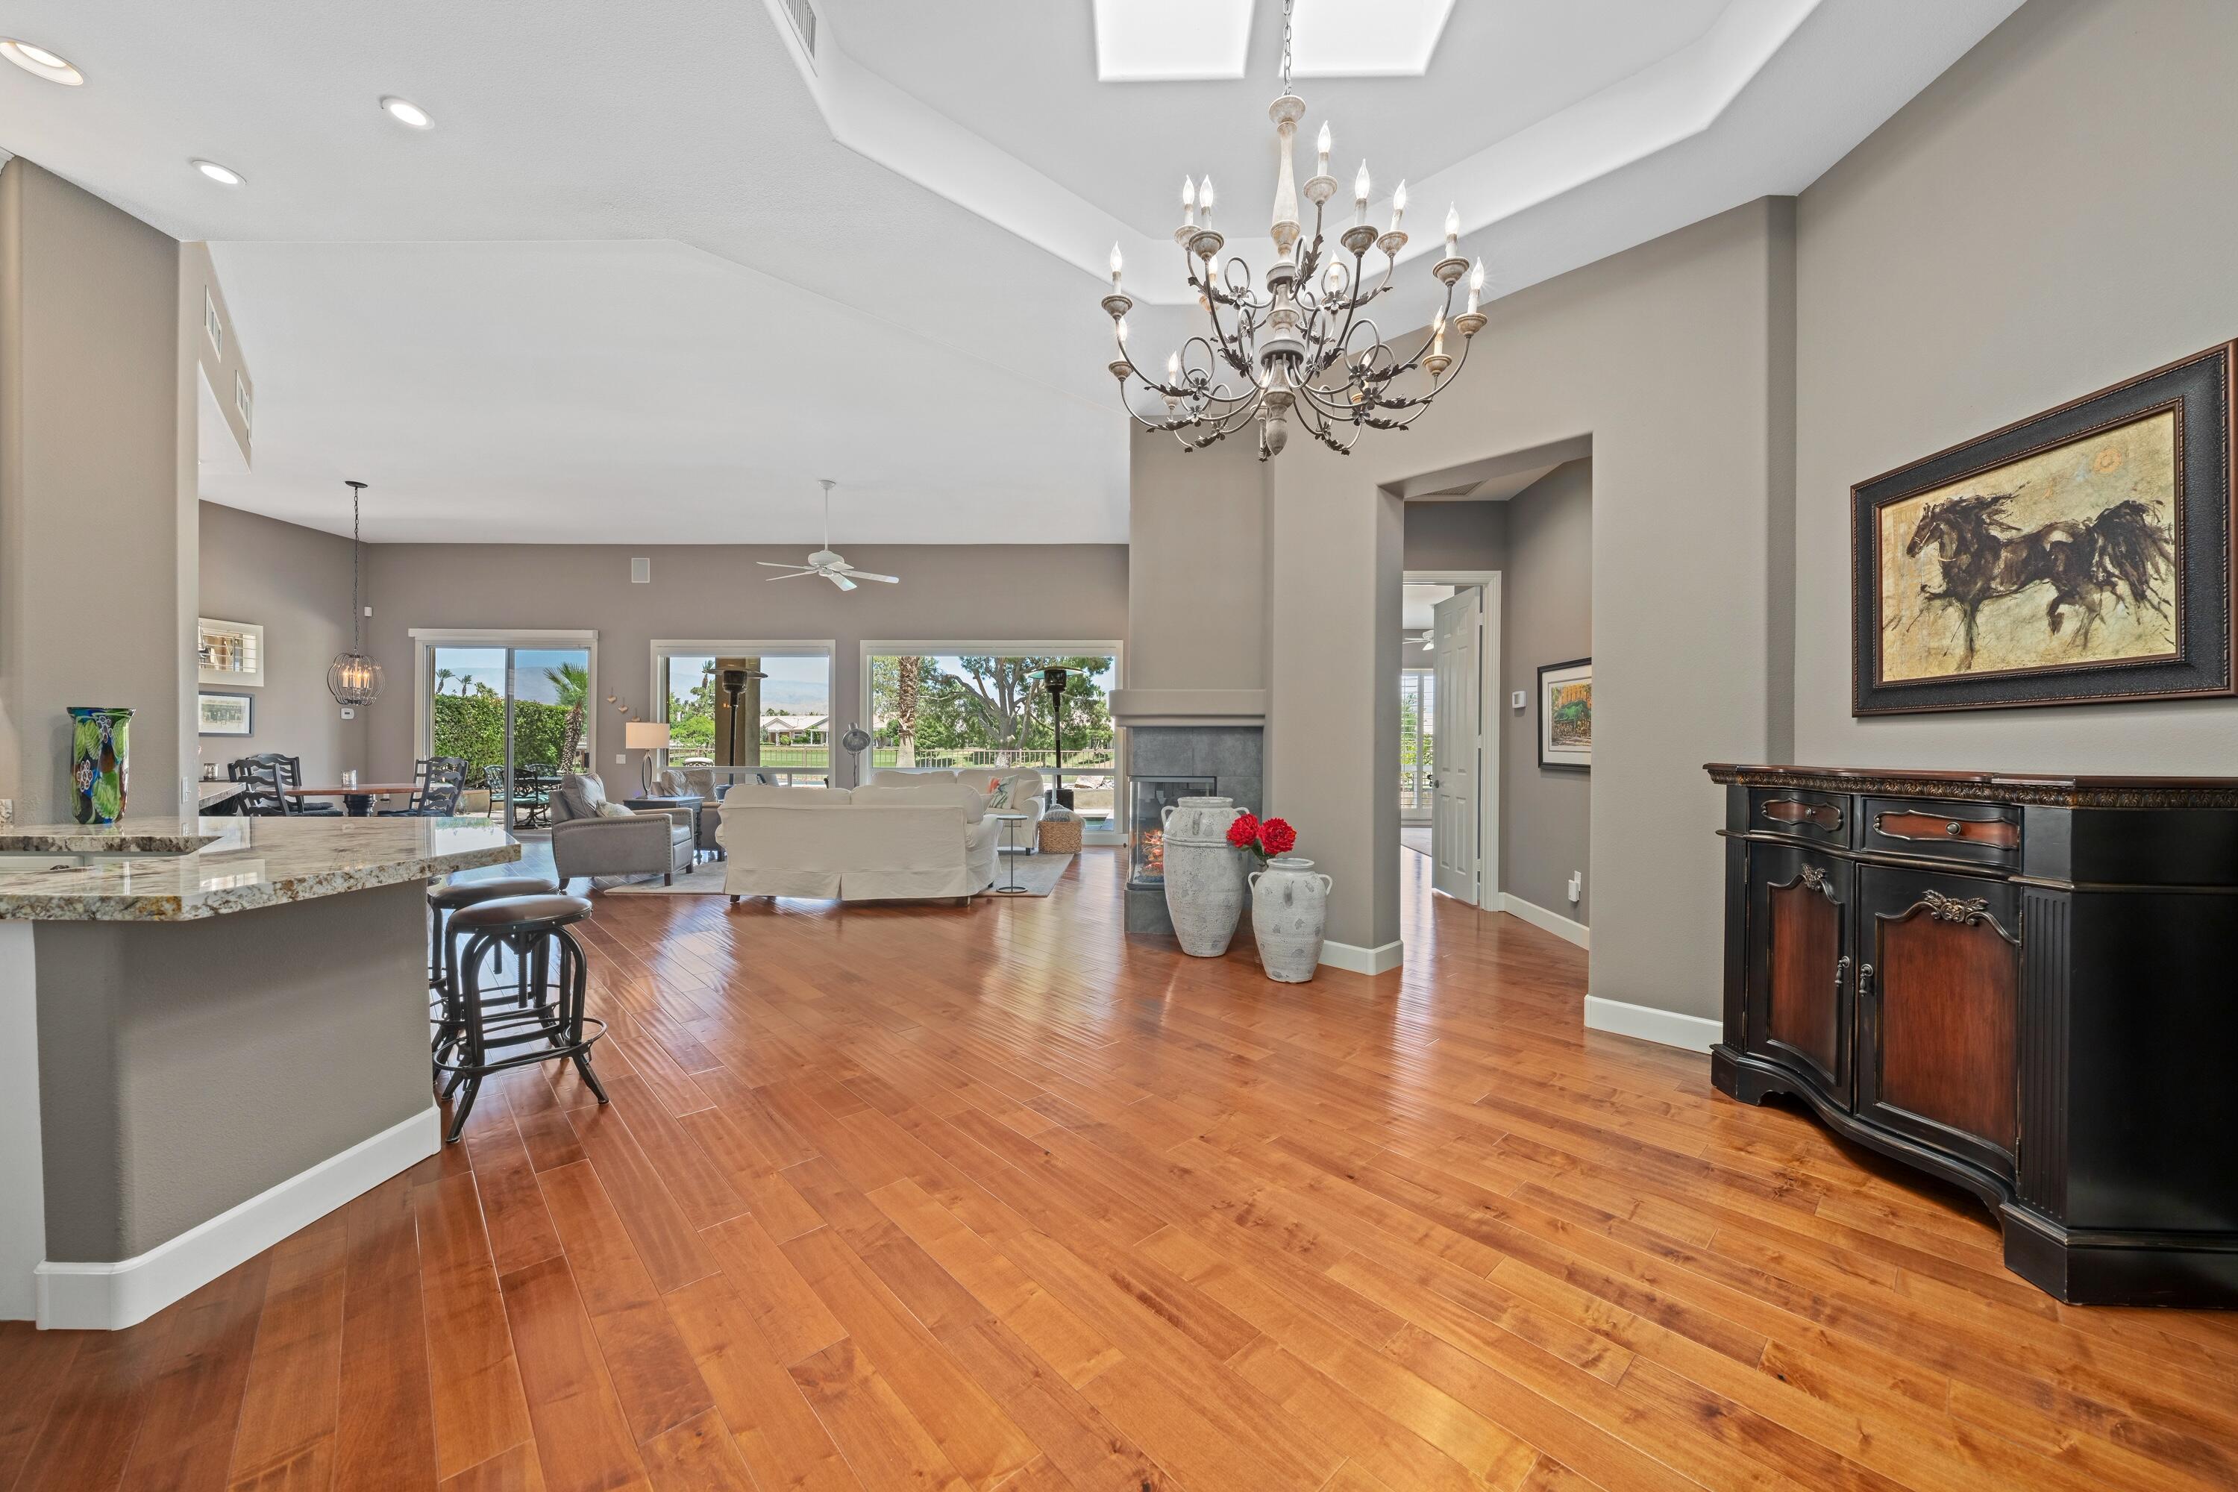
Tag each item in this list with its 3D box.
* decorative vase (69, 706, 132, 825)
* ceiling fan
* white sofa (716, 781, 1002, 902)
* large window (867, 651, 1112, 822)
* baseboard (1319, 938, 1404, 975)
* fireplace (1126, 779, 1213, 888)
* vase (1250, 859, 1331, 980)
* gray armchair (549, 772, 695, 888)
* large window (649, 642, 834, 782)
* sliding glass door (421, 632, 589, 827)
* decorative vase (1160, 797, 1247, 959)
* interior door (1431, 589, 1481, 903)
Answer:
[{"bbox_3d":[-3.970,0.074,3.156,0.160,0.450,0.160,0,0,38],"label":"decorative vase"},{"bbox_3d":[-2.665,-1.973,7.337,1.290,0.880,1.290,0,0,0],"label":"ceiling fan"},{"bbox_3d":[-2.070,0.747,6.585,2.100,0.920,0.920,0,0,3],"label":"white sofa"},{"bbox_3d":[-1.580,-0.080,9.960,3.180,2.320,0.130,0,0,1],"label":"large window"},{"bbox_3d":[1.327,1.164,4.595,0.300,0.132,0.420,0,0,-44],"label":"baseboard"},{"bbox_3d":[0.355,0.564,5.574,0.570,0.740,0.580,0,0,0],"label":"fireplace"},{"bbox_3d":[0.912,0.925,4.300,0.445,0.610,0.410,0,0,0],"label":"vase"},{"bbox_3d":[-4.370,0.723,7.175,0.900,0.960,0.740,0,0,-15],"label":"gray armchair"},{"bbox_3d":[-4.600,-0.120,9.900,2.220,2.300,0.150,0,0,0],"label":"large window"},{"bbox_3d":[-7.320,-0.023,9.680,2.050,2.420,0.130,0,0,0],"label":"sliding glass door"},{"bbox_3d":[0.513,0.770,4.820,0.525,0.920,0.490,0,0,0],"label":"decorative vase"},{"bbox_3d":[2.700,0.013,6.450,0.045,2.390,0.800,0,0,0],"label":"interior door"}]

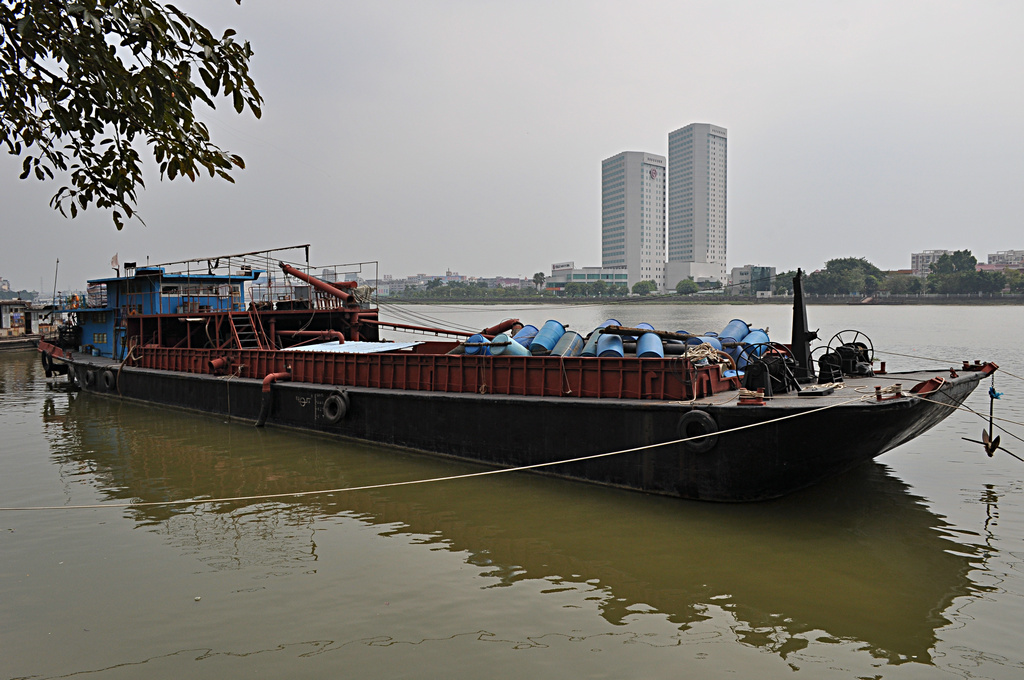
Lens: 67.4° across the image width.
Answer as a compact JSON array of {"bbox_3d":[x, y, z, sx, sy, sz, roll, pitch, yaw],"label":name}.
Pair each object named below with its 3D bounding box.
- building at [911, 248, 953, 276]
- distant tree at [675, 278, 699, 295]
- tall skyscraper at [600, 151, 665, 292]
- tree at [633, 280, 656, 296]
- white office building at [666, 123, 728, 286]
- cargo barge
[{"bbox_3d":[307.000,-48.824,556.053,24.000,31.500,15.000,0,4,6],"label":"building"},{"bbox_3d":[64.840,-19.465,284.342,8.600,6.200,8.200,0,4,0],"label":"distant tree"},{"bbox_3d":[68.396,-63.989,426.881,26.000,77.600,27.500,-2,4,-30],"label":"tall skyscraper"},{"bbox_3d":[49.234,-19.465,284.342,8.800,6.200,8.000,0,4,0],"label":"tree"},{"bbox_3d":[114.396,-78.704,469.058,26.500,101.800,27.500,-2,4,-30],"label":"white office building"},{"bbox_3d":[-5.330,-0.045,26.028,36.500,5.900,7.500,3,4,38],"label":"cargo barge"}]

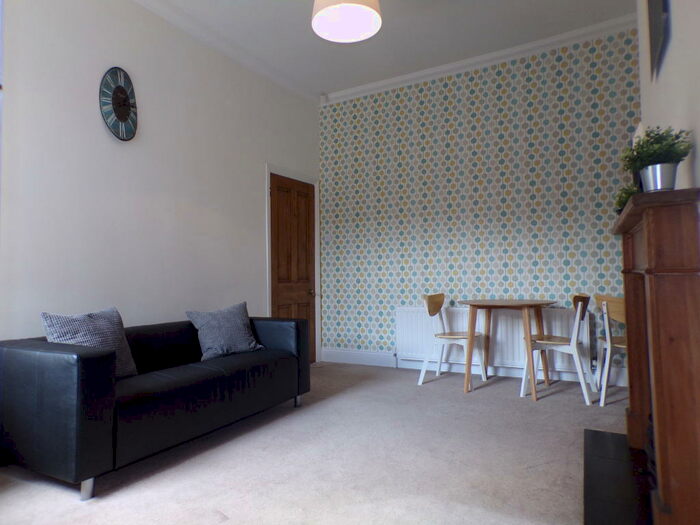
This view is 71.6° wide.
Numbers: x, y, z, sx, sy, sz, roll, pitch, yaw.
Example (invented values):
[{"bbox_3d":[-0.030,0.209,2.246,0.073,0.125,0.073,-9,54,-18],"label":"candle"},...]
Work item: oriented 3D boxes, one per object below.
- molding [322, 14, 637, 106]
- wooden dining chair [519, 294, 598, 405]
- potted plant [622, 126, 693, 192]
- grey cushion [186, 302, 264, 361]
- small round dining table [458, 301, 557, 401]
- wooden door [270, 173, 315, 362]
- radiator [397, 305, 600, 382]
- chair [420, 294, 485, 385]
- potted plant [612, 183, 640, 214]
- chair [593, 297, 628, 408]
[{"bbox_3d":[1.055,-2.002,5.003,3.480,0.110,0.100,-3,-3,31],"label":"molding"},{"bbox_3d":[1.696,0.670,3.956,0.510,0.800,0.460,-3,-3,31],"label":"wooden dining chair"},{"bbox_3d":[1.138,-0.366,1.806,0.240,0.245,0.240,-2,-3,26],"label":"potted plant"},{"bbox_3d":[-0.922,0.502,3.580,0.470,0.430,0.140,1,-28,-38],"label":"grey cushion"},{"bbox_3d":[1.358,0.717,4.216,0.870,0.740,0.870,-3,-3,31],"label":"small round dining table"},{"bbox_3d":[-0.637,0.119,5.488,0.050,2.120,0.760,-3,-3,31],"label":"wooden door"},{"bbox_3d":[1.319,0.734,4.735,1.864,0.560,0.100,-3,-3,31],"label":"radiator"},{"bbox_3d":[0.946,0.706,4.464,0.510,0.800,0.460,-3,-3,31],"label":"chair"},{"bbox_3d":[1.561,-0.335,2.719,0.210,0.230,0.210,-2,-3,26],"label":"potted plant"},{"bbox_3d":[2.126,0.649,3.663,0.460,0.800,0.510,-2,-3,26],"label":"chair"}]

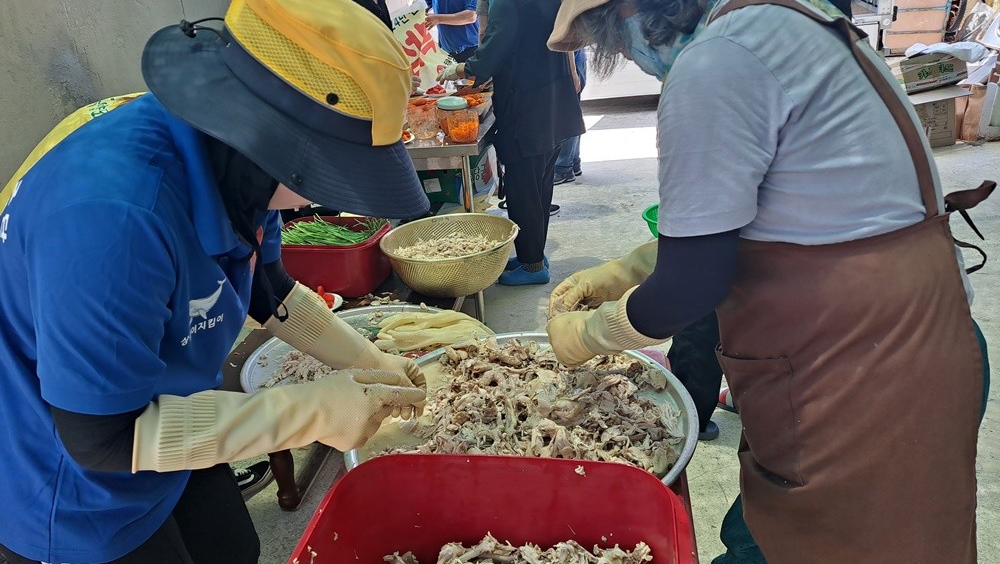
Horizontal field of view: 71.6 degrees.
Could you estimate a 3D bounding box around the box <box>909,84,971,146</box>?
[{"bbox_3d":[3.720,-1.410,6.180,0.520,0.400,0.400,-10,19,-17],"label":"box"}]

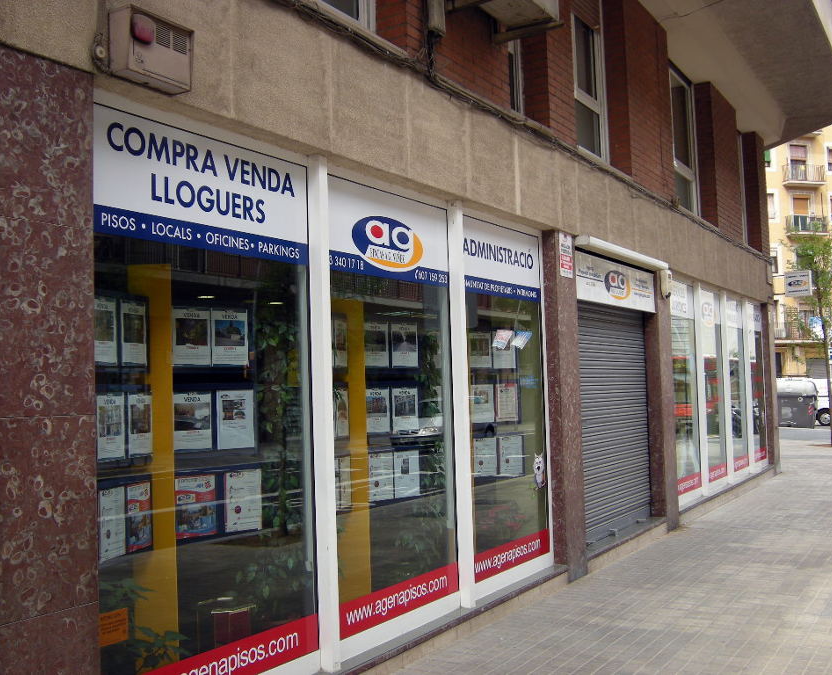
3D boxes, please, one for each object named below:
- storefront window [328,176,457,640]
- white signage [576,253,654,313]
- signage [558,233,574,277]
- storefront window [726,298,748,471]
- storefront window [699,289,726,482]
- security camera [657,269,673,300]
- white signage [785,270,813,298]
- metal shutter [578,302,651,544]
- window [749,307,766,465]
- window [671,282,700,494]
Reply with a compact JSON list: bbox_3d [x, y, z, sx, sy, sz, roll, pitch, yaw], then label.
[{"bbox_3d":[-0.110,0.377,5.849,0.080,2.480,1.428,-3,-3,30],"label":"storefront window"},{"bbox_3d":[1.883,-0.483,9.130,0.060,0.408,2.270,-3,-3,30],"label":"white signage"},{"bbox_3d":[1.218,-0.658,7.925,0.020,0.345,0.280,-3,-3,30],"label":"signage"},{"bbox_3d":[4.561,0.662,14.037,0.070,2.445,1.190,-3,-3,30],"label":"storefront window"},{"bbox_3d":[3.845,0.611,12.794,0.070,2.465,1.180,-3,-3,30],"label":"storefront window"},{"bbox_3d":[2.603,-0.545,10.229,0.118,0.300,0.150,-3,-3,30],"label":"security camera"},{"bbox_3d":[6.037,-0.832,15.626,0.400,0.430,0.150,-3,-3,30],"label":"white signage"},{"bbox_3d":[1.838,0.773,9.206,0.080,2.090,2.110,-3,-3,30],"label":"metal shutter"},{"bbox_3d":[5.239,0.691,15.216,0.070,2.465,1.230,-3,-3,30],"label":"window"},{"bbox_3d":[3.147,0.571,11.581,0.070,2.465,1.240,-3,-3,30],"label":"window"}]

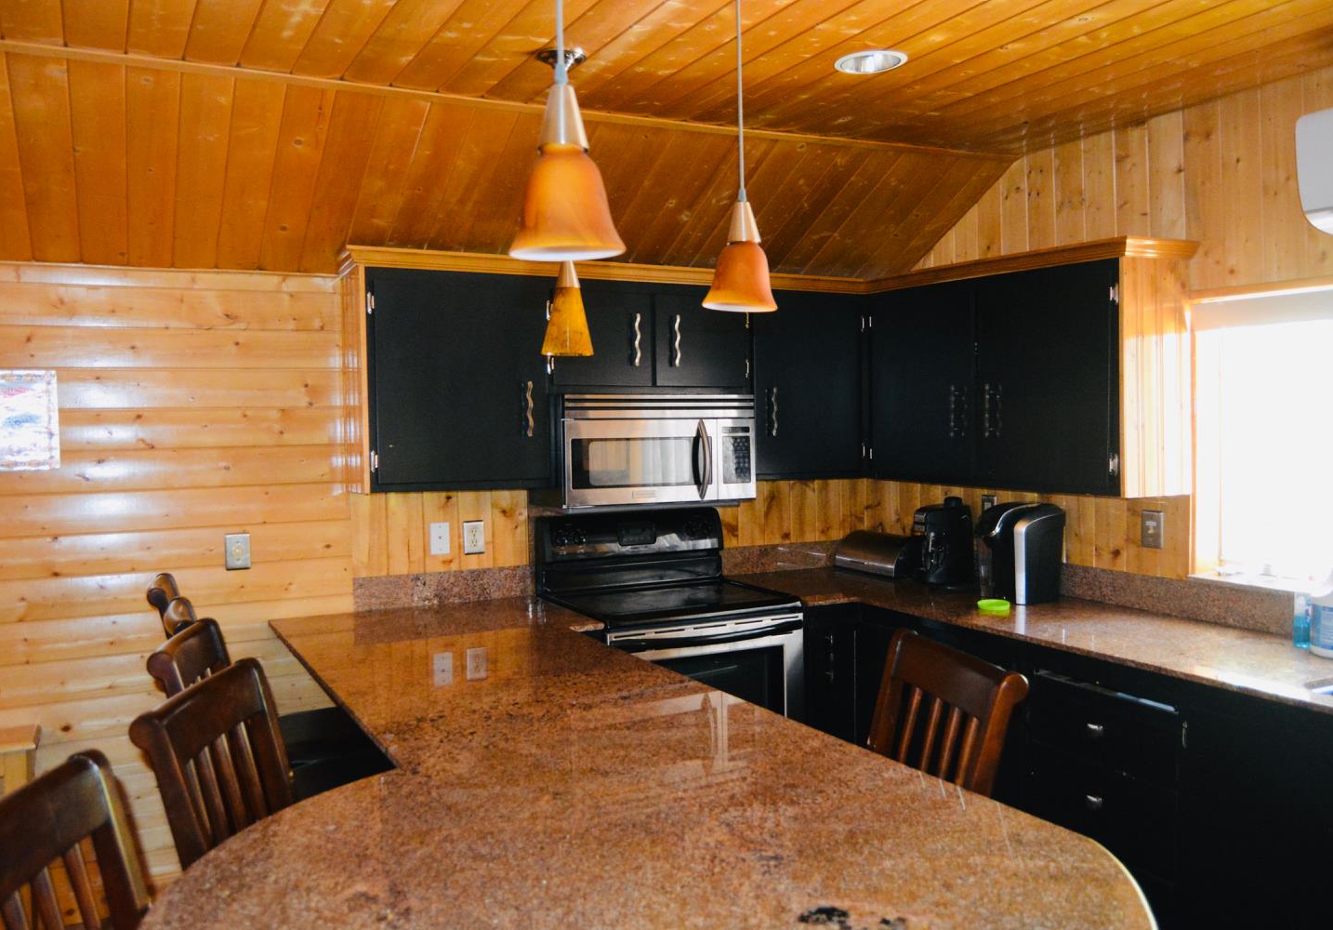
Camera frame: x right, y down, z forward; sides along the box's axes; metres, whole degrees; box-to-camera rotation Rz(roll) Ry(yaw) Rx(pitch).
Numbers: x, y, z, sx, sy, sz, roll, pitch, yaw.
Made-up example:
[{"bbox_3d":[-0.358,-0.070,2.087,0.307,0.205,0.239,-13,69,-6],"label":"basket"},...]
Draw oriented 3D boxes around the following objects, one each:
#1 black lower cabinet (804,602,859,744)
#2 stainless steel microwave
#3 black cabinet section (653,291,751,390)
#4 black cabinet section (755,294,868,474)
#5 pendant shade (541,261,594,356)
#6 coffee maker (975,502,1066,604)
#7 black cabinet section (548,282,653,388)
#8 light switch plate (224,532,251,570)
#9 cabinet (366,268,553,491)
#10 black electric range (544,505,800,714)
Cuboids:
[{"bbox_3d":[0.464,0.968,4.096,0.260,0.875,0.610,-2,2,-25],"label":"black lower cabinet"},{"bbox_3d":[-0.087,-0.057,3.950,0.757,0.400,0.407,-2,2,-25],"label":"stainless steel microwave"},{"bbox_3d":[0.060,-0.469,3.991,0.420,0.392,0.335,-2,3,-29],"label":"black cabinet section"},{"bbox_3d":[0.491,-0.314,4.233,0.555,0.740,0.335,-2,3,-29],"label":"black cabinet section"},{"bbox_3d":[-0.270,-0.441,2.840,0.136,0.280,0.136,-1,2,0],"label":"pendant shade"},{"bbox_3d":[1.286,0.322,3.830,0.270,0.336,0.220,-2,2,-31],"label":"coffee maker"},{"bbox_3d":[-0.302,-0.458,3.793,0.405,0.392,0.335,-2,3,-29],"label":"black cabinet section"},{"bbox_3d":[-1.452,0.295,3.544,0.073,0.117,0.012,-2,2,-25],"label":"light switch plate"},{"bbox_3d":[-0.751,-0.287,3.686,0.635,0.745,0.312,-2,2,-25],"label":"cabinet"},{"bbox_3d":[0.006,0.808,3.845,0.757,1.223,0.680,-2,2,-25],"label":"black electric range"}]

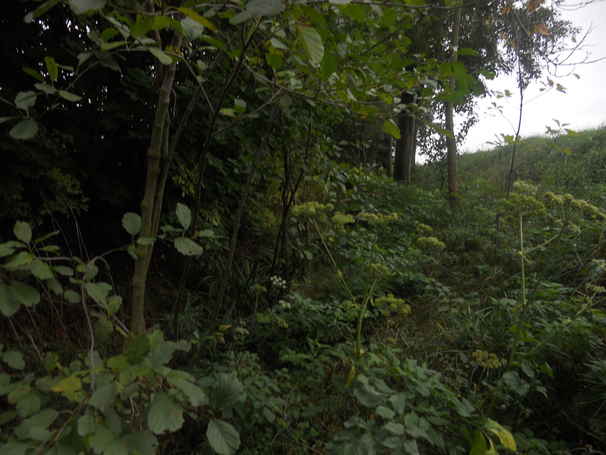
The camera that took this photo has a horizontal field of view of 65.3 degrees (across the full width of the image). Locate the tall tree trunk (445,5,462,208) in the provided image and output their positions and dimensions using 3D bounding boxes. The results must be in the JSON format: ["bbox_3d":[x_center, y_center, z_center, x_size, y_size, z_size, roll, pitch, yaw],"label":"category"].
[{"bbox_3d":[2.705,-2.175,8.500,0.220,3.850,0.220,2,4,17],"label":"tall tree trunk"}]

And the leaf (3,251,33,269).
[{"bbox_3d":[-0.752,0.085,1.250,0.082,0.043,0.050,-2,5,-31],"label":"leaf"}]

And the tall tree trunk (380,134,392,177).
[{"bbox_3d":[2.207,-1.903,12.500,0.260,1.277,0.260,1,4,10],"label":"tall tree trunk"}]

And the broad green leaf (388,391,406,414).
[{"bbox_3d":[0.380,0.707,1.900,0.070,0.080,0.040,1,4,12],"label":"broad green leaf"}]

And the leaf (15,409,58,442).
[{"bbox_3d":[-0.535,0.398,0.950,0.086,0.061,0.050,-2,5,-30],"label":"leaf"}]

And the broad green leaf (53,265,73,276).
[{"bbox_3d":[-0.709,0.127,1.400,0.063,0.032,0.040,-2,4,-27],"label":"broad green leaf"}]

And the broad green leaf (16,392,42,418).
[{"bbox_3d":[-0.607,0.395,1.050,0.056,0.052,0.040,-2,5,-31],"label":"broad green leaf"}]

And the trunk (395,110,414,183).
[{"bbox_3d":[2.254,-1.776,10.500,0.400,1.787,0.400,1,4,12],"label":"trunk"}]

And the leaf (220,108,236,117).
[{"bbox_3d":[-0.319,-0.486,2.000,0.074,0.030,0.050,-1,4,-9],"label":"leaf"}]

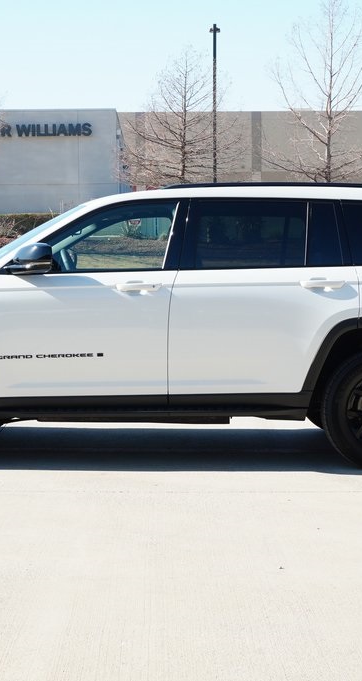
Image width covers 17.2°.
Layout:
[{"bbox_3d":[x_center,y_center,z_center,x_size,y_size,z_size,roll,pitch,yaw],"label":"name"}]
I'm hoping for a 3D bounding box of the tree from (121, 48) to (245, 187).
[{"bbox_3d":[0.096,-7.421,45.697,4.778,7.391,4.778,0,5,0],"label":"tree"}]

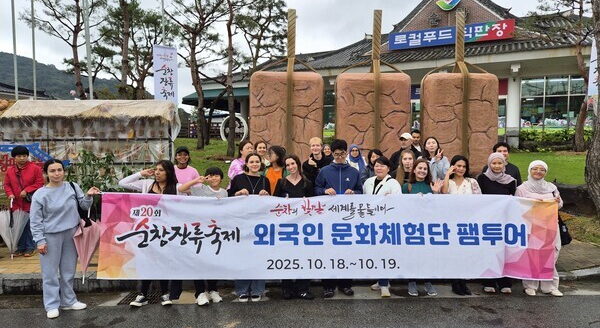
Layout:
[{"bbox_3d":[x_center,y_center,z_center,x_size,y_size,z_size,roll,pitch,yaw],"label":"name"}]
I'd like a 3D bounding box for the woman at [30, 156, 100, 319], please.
[{"bbox_3d":[-2.432,0.748,4.100,0.700,1.600,0.420,-2,3,-27],"label":"woman"}]

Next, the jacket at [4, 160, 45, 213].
[{"bbox_3d":[-3.905,0.316,5.631,0.540,0.689,0.320,-1,4,-12],"label":"jacket"}]

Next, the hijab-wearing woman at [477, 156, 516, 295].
[{"bbox_3d":[2.299,0.695,4.653,0.480,1.646,0.340,1,4,10],"label":"hijab-wearing woman"}]

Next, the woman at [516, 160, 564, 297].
[{"bbox_3d":[2.733,0.734,4.530,0.520,1.550,0.400,0,3,14],"label":"woman"}]

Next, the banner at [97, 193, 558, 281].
[{"bbox_3d":[0.373,0.824,4.441,5.020,0.943,0.200,0,4,-3],"label":"banner"}]

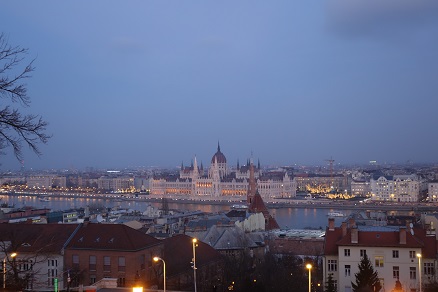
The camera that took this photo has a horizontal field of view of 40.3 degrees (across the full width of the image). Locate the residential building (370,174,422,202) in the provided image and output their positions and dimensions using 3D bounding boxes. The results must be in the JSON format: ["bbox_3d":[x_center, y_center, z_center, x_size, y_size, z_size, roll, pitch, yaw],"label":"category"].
[{"bbox_3d":[258.248,60.319,874.360,67.000,39.000,35.000,-1,-2,20],"label":"residential building"}]

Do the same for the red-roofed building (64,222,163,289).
[{"bbox_3d":[-19.364,21.520,113.290,14.600,13.300,14.400,-1,-2,15],"label":"red-roofed building"}]

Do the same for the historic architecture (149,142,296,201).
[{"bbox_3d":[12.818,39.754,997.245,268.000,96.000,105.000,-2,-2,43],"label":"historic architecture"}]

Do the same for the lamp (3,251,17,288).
[{"bbox_3d":[-26.778,17.064,76.523,1.500,6.500,0.350,-1,-2,0],"label":"lamp"}]

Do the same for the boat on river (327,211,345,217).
[{"bbox_3d":[138.212,80.160,697.814,21.000,5.000,5.300,-2,-2,30],"label":"boat on river"}]

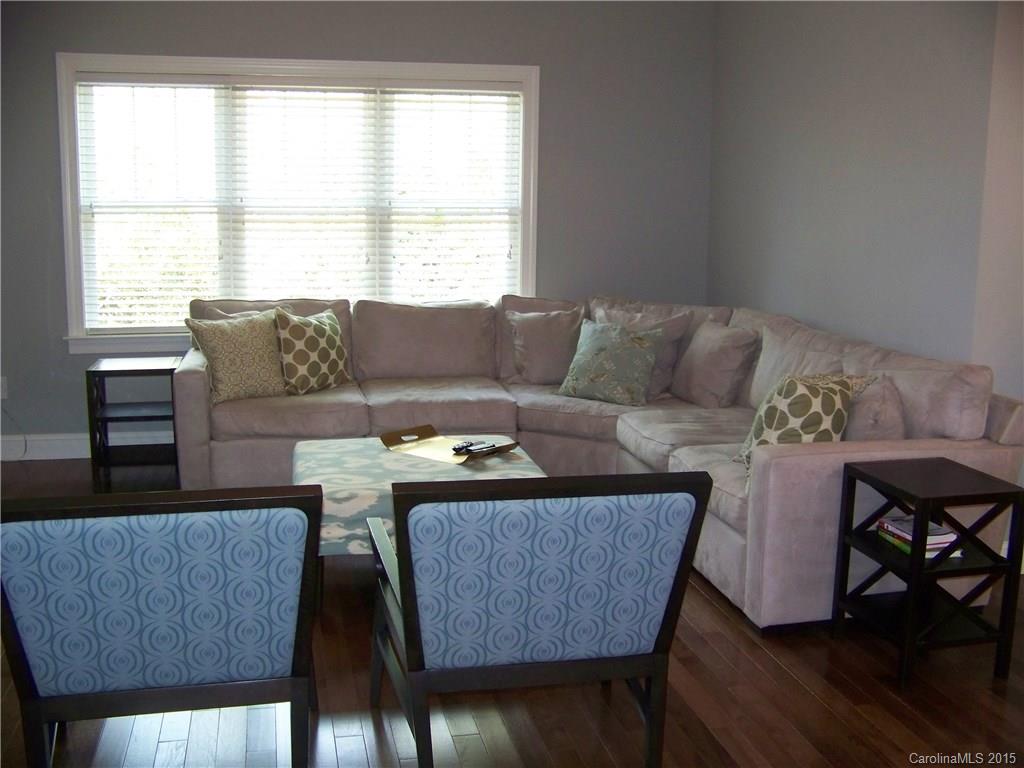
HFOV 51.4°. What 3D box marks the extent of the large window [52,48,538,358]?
[{"bbox_3d":[-1.125,-1.001,6.024,2.638,1.586,0.120,-2,10,-13],"label":"large window"}]

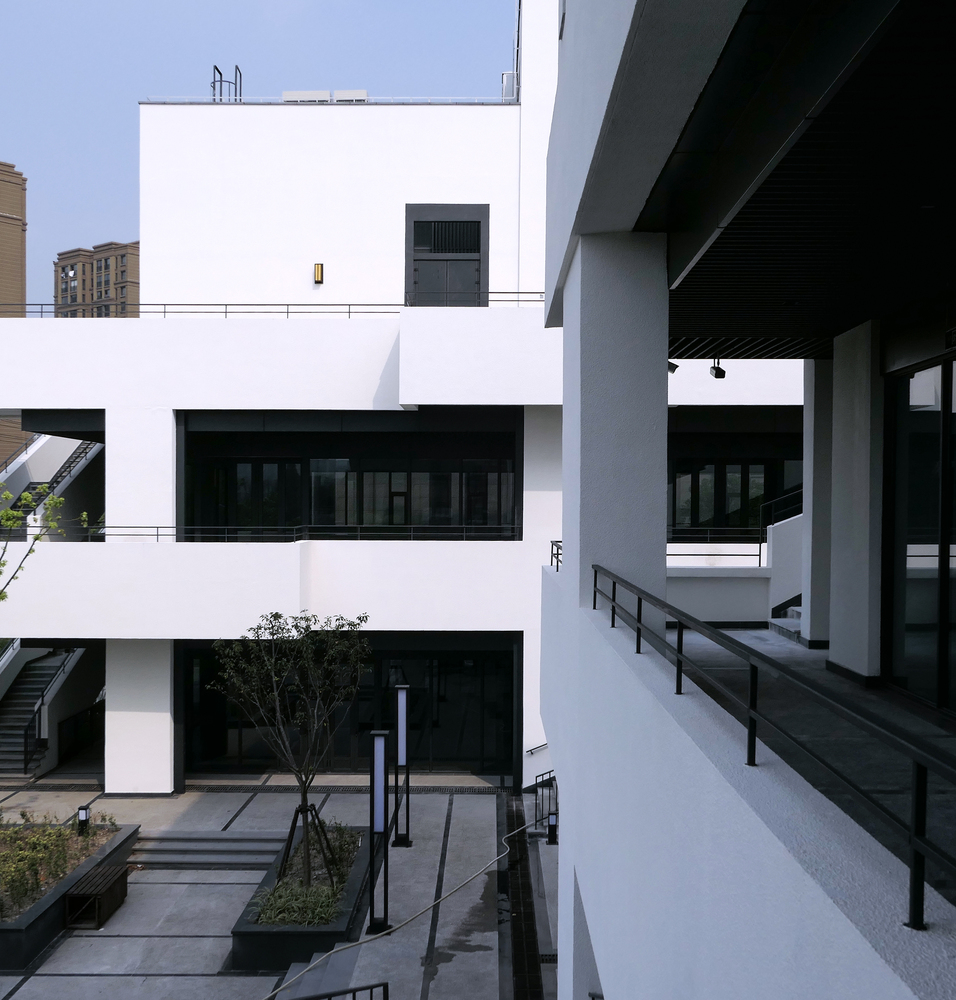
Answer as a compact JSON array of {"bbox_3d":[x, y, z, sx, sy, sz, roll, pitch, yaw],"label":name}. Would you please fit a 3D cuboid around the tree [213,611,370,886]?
[{"bbox_3d":[-3.350,4.450,18.650,2.800,4.950,2.700,0,0,1],"label":"tree"}]

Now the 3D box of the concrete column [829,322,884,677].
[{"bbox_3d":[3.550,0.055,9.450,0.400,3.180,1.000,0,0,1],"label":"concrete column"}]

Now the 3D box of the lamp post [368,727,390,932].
[{"bbox_3d":[-1.617,5.450,17.140,0.330,3.280,0.330,0,0,1],"label":"lamp post"}]

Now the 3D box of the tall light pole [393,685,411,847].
[{"bbox_3d":[-1.555,5.500,21.520,0.330,3.280,0.330,0,0,1],"label":"tall light pole"}]

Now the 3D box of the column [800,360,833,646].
[{"bbox_3d":[3.890,0.050,11.760,0.380,3.220,0.380,0,0,1],"label":"column"}]

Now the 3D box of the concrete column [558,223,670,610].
[{"bbox_3d":[1.147,-0.350,9.090,0.680,3.430,1.900,0,0,1],"label":"concrete column"}]

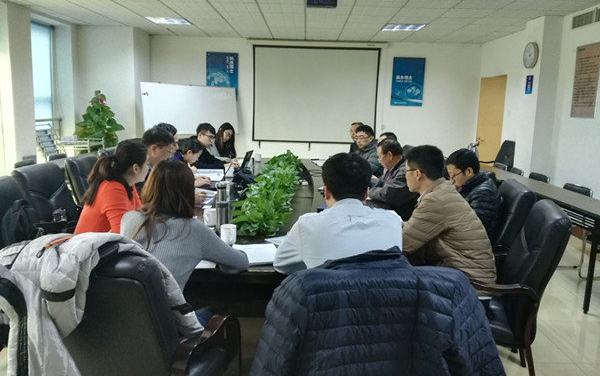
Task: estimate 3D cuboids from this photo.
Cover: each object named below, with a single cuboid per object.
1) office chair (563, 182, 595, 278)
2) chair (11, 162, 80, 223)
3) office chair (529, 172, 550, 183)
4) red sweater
[{"bbox_3d":[2.612,0.363,4.611,0.540,0.800,0.500,2,10,1],"label":"office chair"},{"bbox_3d":[-1.540,0.354,3.408,0.700,1.000,0.620,2,10,5],"label":"chair"},{"bbox_3d":[2.580,0.216,5.847,0.550,0.810,0.500,2,10,0],"label":"office chair"},{"bbox_3d":[-1.105,0.230,2.944,0.550,0.570,0.450,-4,11,-31],"label":"red sweater"}]

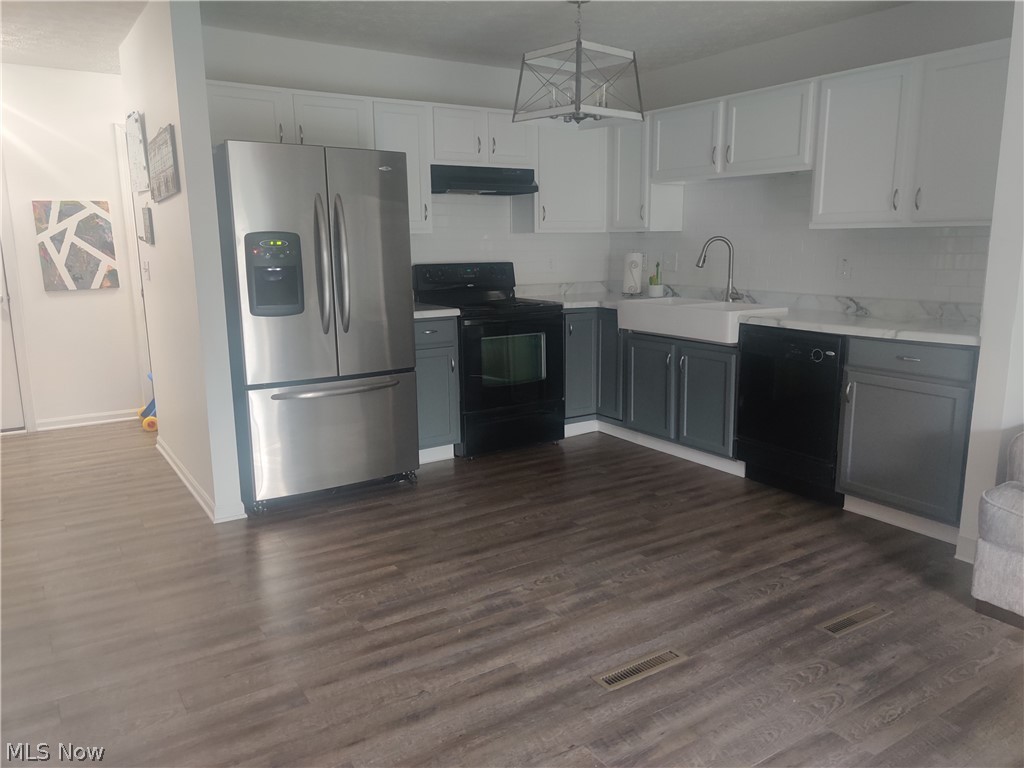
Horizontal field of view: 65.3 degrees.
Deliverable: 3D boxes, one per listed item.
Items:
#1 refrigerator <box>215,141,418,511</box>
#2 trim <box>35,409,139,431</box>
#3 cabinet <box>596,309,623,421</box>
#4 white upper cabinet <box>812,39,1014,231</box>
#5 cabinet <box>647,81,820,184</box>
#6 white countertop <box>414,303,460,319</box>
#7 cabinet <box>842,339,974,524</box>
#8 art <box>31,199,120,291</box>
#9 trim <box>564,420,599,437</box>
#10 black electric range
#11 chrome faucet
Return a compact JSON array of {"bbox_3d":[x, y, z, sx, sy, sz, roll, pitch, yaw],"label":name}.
[{"bbox_3d":[-1.114,-0.349,4.380,0.910,1.775,0.860,-7,12,-32],"label":"refrigerator"},{"bbox_3d":[-3.131,0.258,5.921,0.670,0.076,0.017,-7,12,-32],"label":"trim"},{"bbox_3d":[0.893,-0.139,5.394,0.592,0.782,0.270,-7,12,-32],"label":"cabinet"},{"bbox_3d":[1.970,-1.128,3.766,0.315,0.762,1.070,-7,12,-32],"label":"white upper cabinet"},{"bbox_3d":[1.361,-1.442,4.703,0.305,0.467,1.253,-7,12,-32],"label":"cabinet"},{"bbox_3d":[-0.634,-0.446,4.866,0.370,0.041,0.641,-7,12,-32],"label":"white countertop"},{"bbox_3d":[1.989,0.165,3.722,0.607,0.797,0.605,-7,12,-32],"label":"cabinet"},{"bbox_3d":[-3.104,-0.988,5.703,0.485,0.612,0.030,-7,12,-32],"label":"art"},{"bbox_3d":[0.457,0.308,5.405,0.314,0.088,0.016,-7,12,-32],"label":"trim"},{"bbox_3d":[-0.152,-0.182,5.154,0.755,1.153,0.690,-7,12,-32],"label":"black electric range"},{"bbox_3d":[1.274,-0.691,4.883,0.280,0.415,0.120,-5,11,-24],"label":"chrome faucet"}]

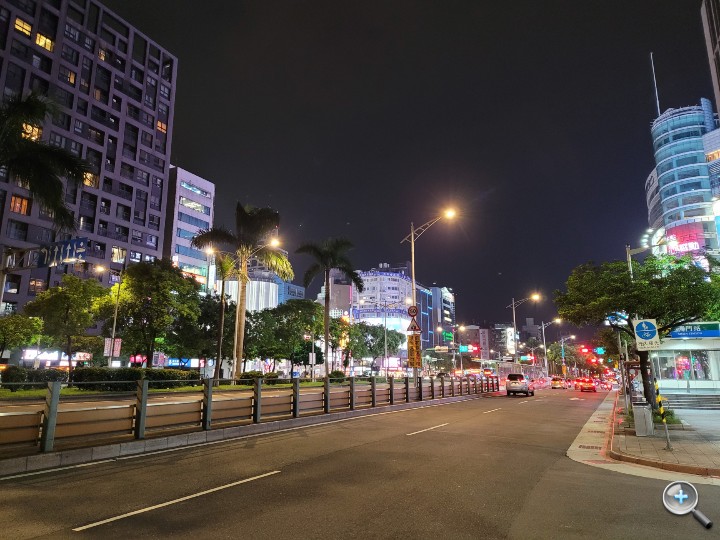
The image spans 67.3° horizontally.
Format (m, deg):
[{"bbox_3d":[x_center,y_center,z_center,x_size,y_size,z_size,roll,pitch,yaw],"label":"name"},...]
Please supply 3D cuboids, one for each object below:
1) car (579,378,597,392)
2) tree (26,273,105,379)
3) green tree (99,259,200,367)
[{"bbox_3d":[24.592,12.277,58.143,1.780,1.500,4.500,-5,-12,24],"label":"car"},{"bbox_3d":[-22.175,4.746,41.822,5.800,8.620,5.800,-5,-12,24],"label":"tree"},{"bbox_3d":[-16.945,4.094,43.534,7.300,10.279,7.800,-5,-12,24],"label":"green tree"}]

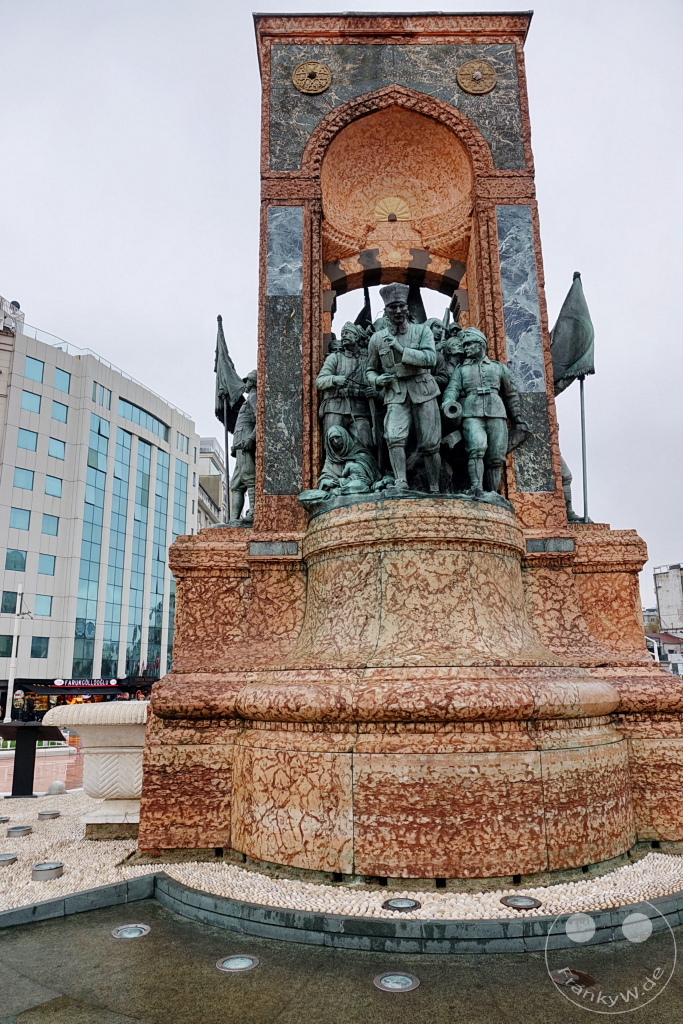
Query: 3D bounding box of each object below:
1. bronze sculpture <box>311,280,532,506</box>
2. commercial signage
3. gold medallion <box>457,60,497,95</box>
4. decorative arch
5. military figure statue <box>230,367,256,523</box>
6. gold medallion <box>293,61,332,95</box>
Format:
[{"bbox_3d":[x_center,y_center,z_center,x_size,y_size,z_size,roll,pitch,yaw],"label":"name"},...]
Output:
[{"bbox_3d":[0.815,-1.224,7.885,2.500,2.700,1.600,-1,-13,0],"label":"bronze sculpture"},{"bbox_3d":[-18.147,12.190,48.456,0.250,0.700,6.000,-8,-15,27],"label":"commercial signage"},{"bbox_3d":[1.856,-5.972,9.367,0.545,0.545,0.090,-1,-13,0],"label":"gold medallion"},{"bbox_3d":[0.734,-5.113,9.323,2.570,1.500,0.380,-1,-13,0],"label":"decorative arch"},{"bbox_3d":[-1.260,-0.948,9.430,0.640,2.280,0.800,-1,-13,0],"label":"military figure statue"},{"bbox_3d":[-0.403,-5.959,9.359,0.545,0.545,0.090,-1,-13,0],"label":"gold medallion"}]

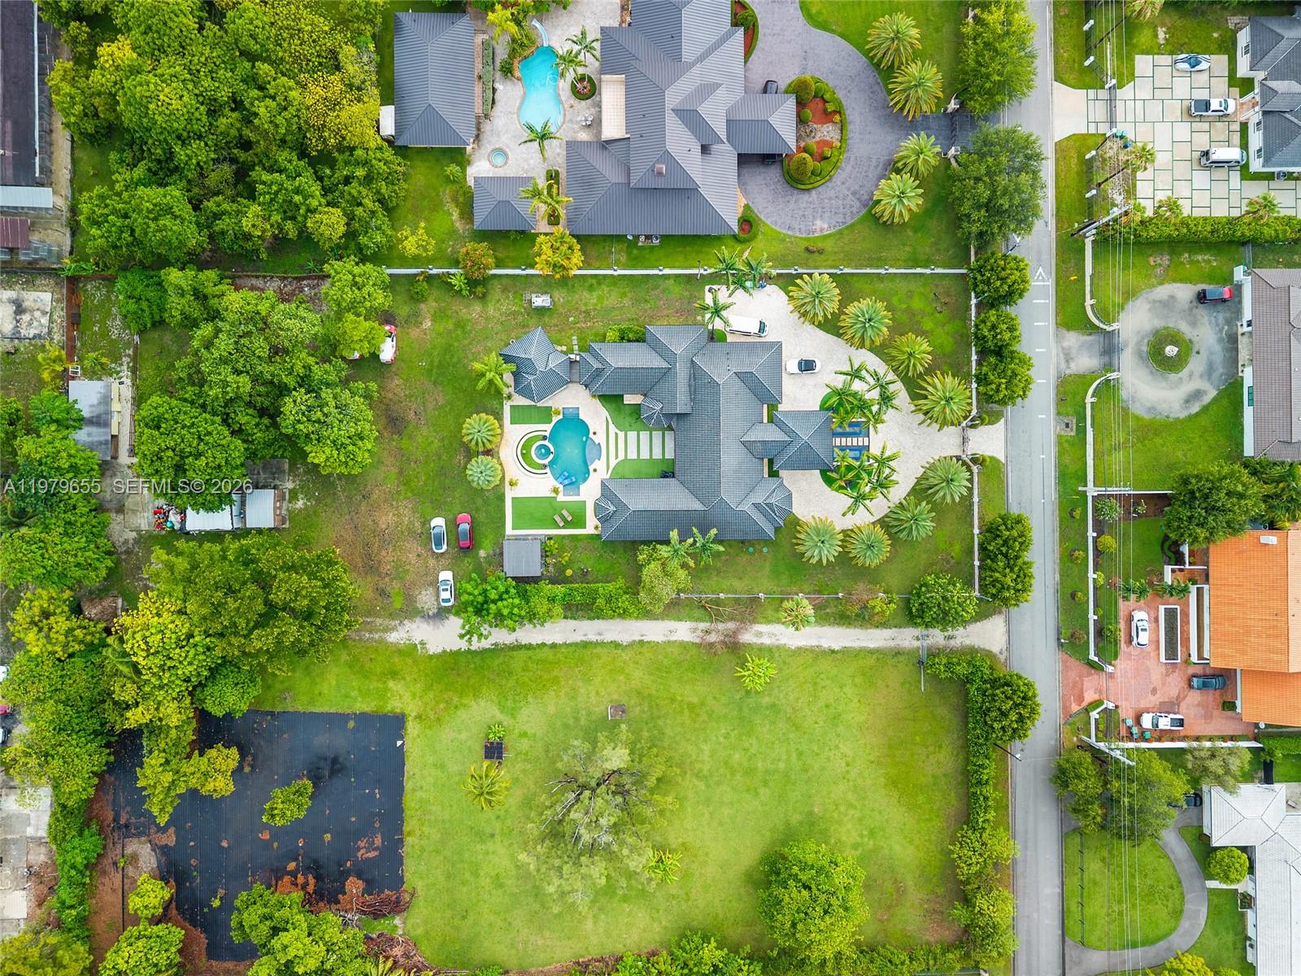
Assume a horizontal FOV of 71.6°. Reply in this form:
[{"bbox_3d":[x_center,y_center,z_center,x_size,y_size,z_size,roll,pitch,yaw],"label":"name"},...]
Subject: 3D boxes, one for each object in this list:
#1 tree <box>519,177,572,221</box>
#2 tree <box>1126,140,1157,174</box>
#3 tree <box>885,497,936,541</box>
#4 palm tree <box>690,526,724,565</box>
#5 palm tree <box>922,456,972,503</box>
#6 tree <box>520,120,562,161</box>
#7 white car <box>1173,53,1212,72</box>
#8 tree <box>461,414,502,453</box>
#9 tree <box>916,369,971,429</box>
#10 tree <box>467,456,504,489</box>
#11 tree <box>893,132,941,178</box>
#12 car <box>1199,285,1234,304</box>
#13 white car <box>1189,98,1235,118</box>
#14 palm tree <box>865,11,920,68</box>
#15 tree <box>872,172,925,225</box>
[{"bbox_3d":[-13.446,-37.026,117.250,7.015,7.500,5.586,0,90,0],"label":"tree"},{"bbox_3d":[60.071,-40.614,114.749,3.783,11.000,3.978,0,90,-2],"label":"tree"},{"bbox_3d":[33.020,3.950,115.910,6.170,6.500,5.840,0,90,-2],"label":"tree"},{"bbox_3d":[7.060,7.240,114.270,4.380,8.000,4.760,0,90,-2],"label":"palm tree"},{"bbox_3d":[37.530,-1.030,116.090,6.370,6.500,6.180,0,90,-2],"label":"palm tree"},{"bbox_3d":[-13.197,-41.284,111.649,4.890,12.000,4.928,0,90,-2],"label":"tree"},{"bbox_3d":[72.280,-56.570,120.200,4.550,1.200,1.980,-1,90,-2],"label":"white car"},{"bbox_3d":[-21.393,-7.006,114.621,5.007,5.400,4.919,0,90,-2],"label":"tree"},{"bbox_3d":[38.131,-11.565,117.600,7.401,6.800,7.401,0,90,0],"label":"tree"},{"bbox_3d":[-21.764,-2.003,118.600,4.940,4.800,4.406,0,90,0],"label":"tree"},{"bbox_3d":[34.790,-43.256,117.850,6.217,6.300,6.217,0,90,0],"label":"tree"},{"bbox_3d":[75.070,-25.662,120.070,4.750,1.830,1.880,-2,90,0],"label":"car"},{"bbox_3d":[74.878,-50.659,119.838,5.950,1.900,2.020,0,90,-2],"label":"white car"},{"bbox_3d":[31.442,-58.072,117.500,7.119,7.000,7.383,0,90,0],"label":"palm tree"},{"bbox_3d":[31.510,-36.850,116.070,6.660,6.500,6.790,0,90,-2],"label":"tree"}]

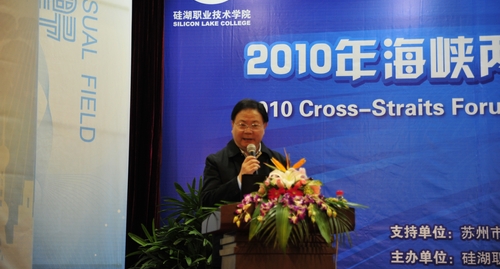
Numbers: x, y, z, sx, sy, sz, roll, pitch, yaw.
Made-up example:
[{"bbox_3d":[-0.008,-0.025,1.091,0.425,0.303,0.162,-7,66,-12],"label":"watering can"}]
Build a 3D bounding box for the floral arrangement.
[{"bbox_3d":[0.210,0.321,4.120,0.549,0.420,0.380,2,-10,-11],"label":"floral arrangement"}]

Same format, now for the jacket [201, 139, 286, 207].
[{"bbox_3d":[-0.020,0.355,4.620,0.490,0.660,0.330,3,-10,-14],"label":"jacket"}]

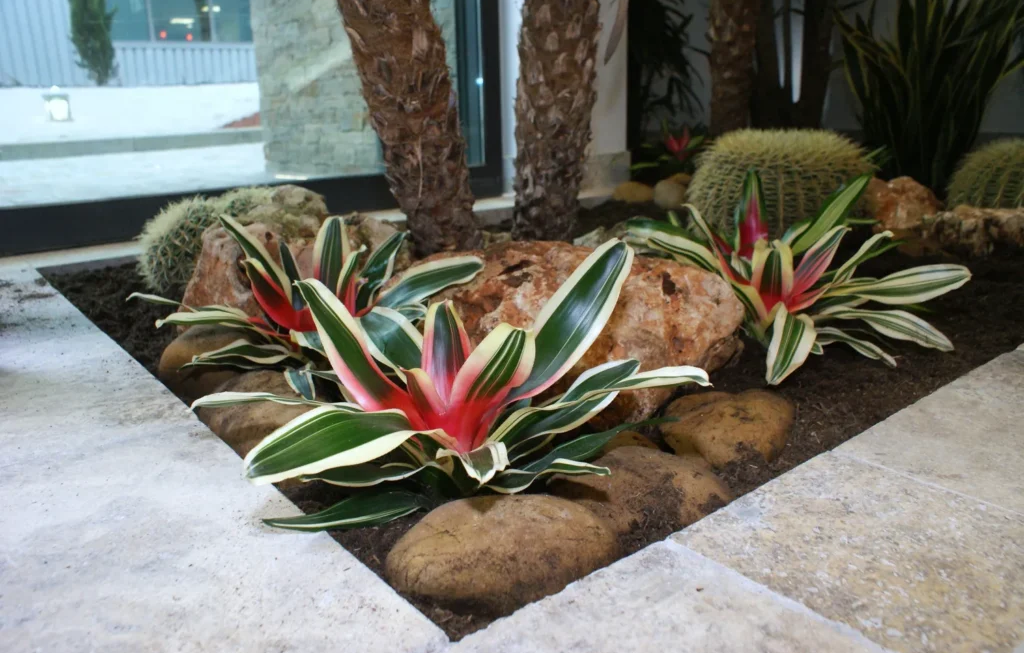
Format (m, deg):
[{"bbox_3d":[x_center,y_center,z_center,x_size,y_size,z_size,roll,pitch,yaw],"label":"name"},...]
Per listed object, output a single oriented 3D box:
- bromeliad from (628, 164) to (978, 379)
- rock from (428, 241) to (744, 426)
[{"bbox_3d":[0.572,-0.114,1.540,0.630,0.330,0.620,4,16,20],"label":"bromeliad"},{"bbox_3d":[0.129,-0.008,1.330,0.540,0.270,0.360,-3,15,-4],"label":"rock"}]

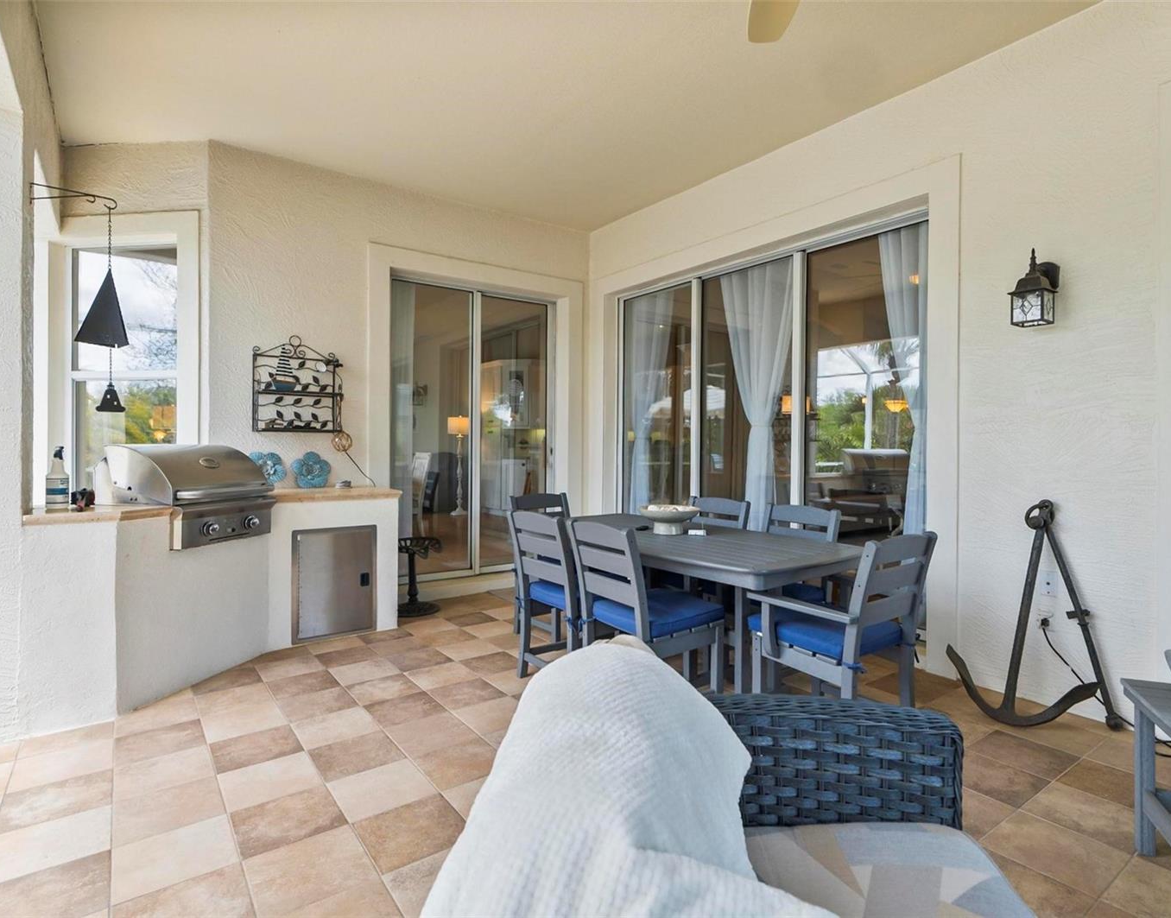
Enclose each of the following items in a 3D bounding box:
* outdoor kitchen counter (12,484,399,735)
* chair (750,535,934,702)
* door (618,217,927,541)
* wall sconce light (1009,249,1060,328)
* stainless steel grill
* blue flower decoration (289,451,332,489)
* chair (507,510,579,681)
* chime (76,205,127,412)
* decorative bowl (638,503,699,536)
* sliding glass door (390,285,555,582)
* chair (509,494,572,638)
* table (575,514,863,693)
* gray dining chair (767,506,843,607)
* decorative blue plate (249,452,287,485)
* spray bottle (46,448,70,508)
[{"bbox_3d":[-1.981,0.689,3.586,1.860,0.920,1.170,0,1,-37],"label":"outdoor kitchen counter"},{"bbox_3d":[1.056,0.729,2.542,0.570,0.910,0.590,0,1,-33],"label":"chair"},{"bbox_3d":[1.170,-0.193,4.502,0.130,2.420,2.740,0,0,-36],"label":"door"},{"bbox_3d":[2.034,-0.770,2.775,0.215,0.346,0.145,0,0,-36],"label":"wall sconce light"},{"bbox_3d":[-2.181,0.184,3.356,0.580,0.510,0.620,1,1,15],"label":"stainless steel grill"},{"bbox_3d":[-1.913,0.075,4.267,0.265,0.258,0.075,0,1,-37],"label":"blue flower decoration"},{"bbox_3d":[-0.050,0.688,3.127,0.540,0.905,0.490,0,0,-36],"label":"chair"},{"bbox_3d":[-2.311,-0.736,2.968,0.210,1.023,0.200,0,1,-37],"label":"chime"},{"bbox_3d":[0.481,0.358,3.586,0.350,0.135,0.350,0,1,0],"label":"decorative bowl"},{"bbox_3d":[-0.963,-0.200,5.360,1.660,2.430,0.110,0,0,-36],"label":"sliding glass door"},{"bbox_3d":[-0.130,0.699,3.920,0.570,0.910,0.590,0,1,-37],"label":"chair"},{"bbox_3d":[0.405,0.770,3.214,1.000,0.740,1.920,0,0,-36],"label":"table"},{"bbox_3d":[1.006,0.688,3.252,0.540,0.905,0.490,0,0,-36],"label":"gray dining chair"},{"bbox_3d":[-2.201,0.075,4.240,0.250,0.250,0.060,0,-8,-35],"label":"decorative blue plate"},{"bbox_3d":[-2.350,0.082,2.734,0.095,0.280,0.085,0,0,37],"label":"spray bottle"}]

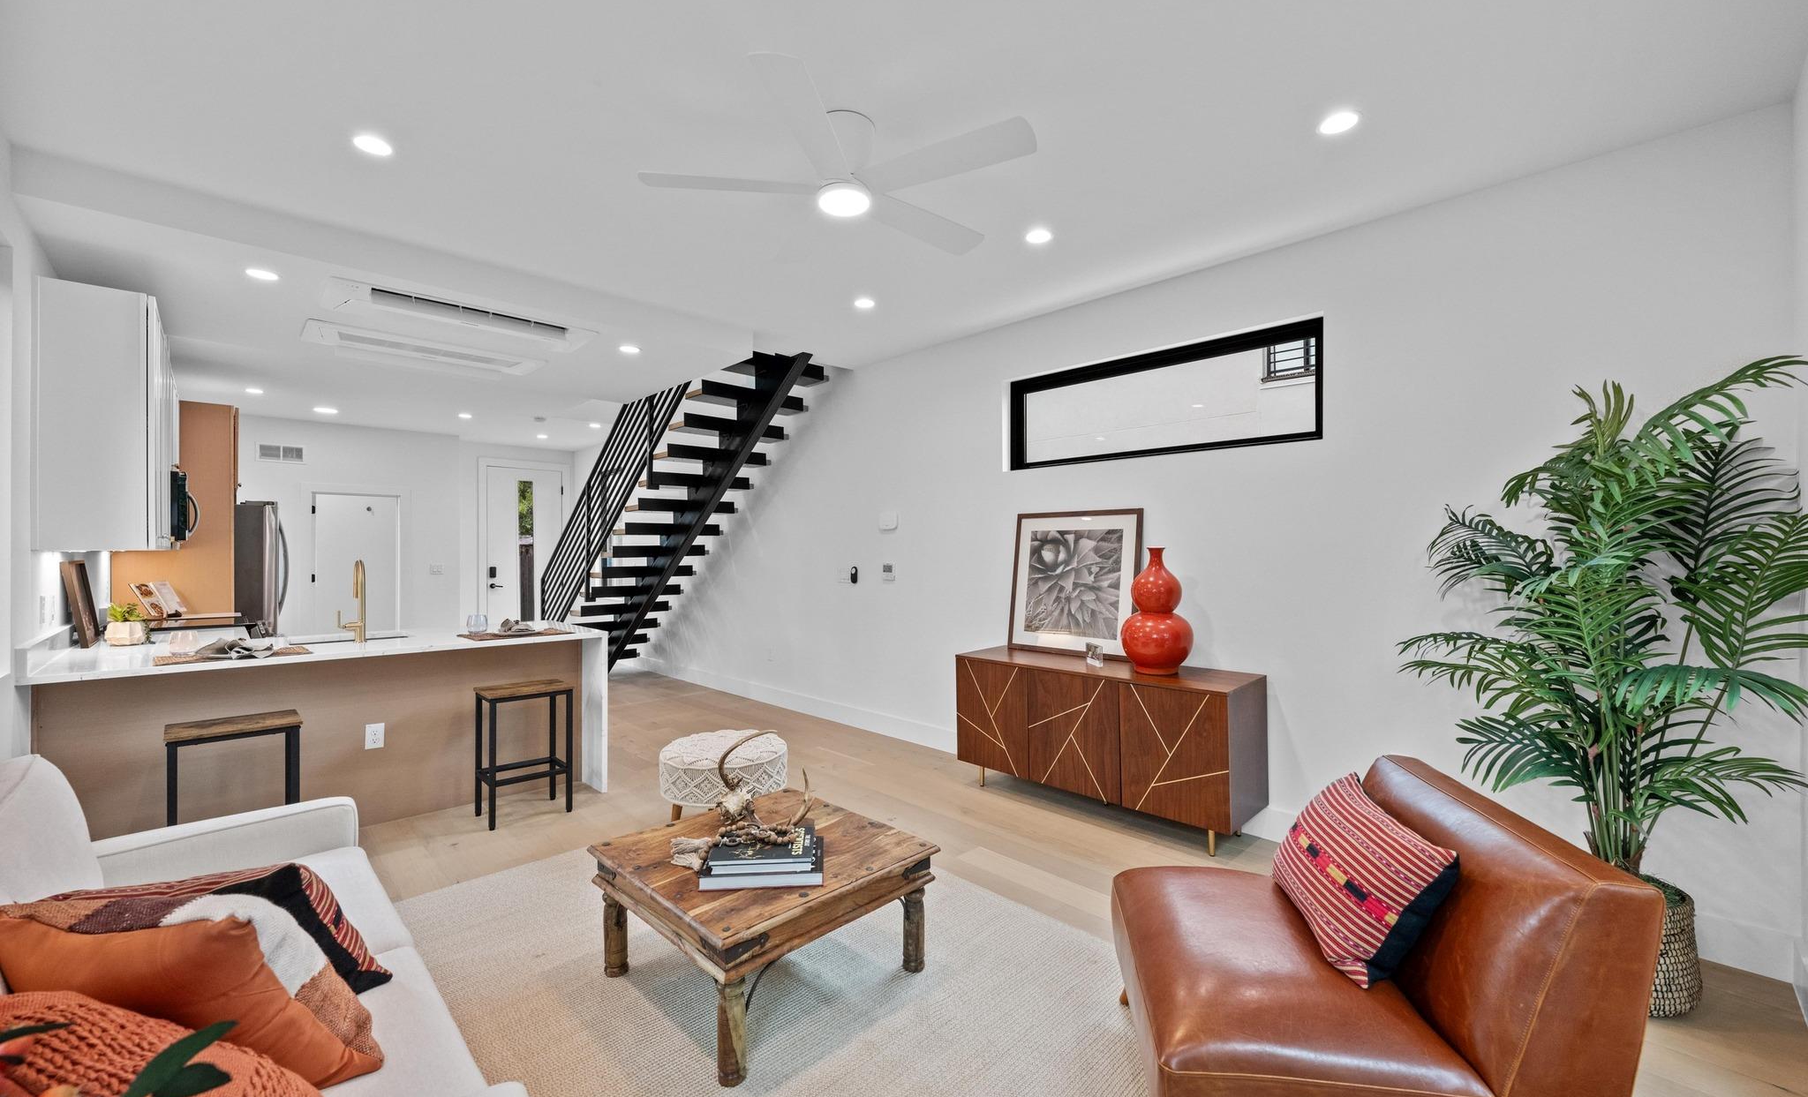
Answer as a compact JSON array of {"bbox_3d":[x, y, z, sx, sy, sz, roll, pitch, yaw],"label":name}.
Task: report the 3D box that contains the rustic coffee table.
[{"bbox_3d":[-0.468,1.193,2.330,0.810,0.400,0.835,0,0,-44],"label":"rustic coffee table"}]

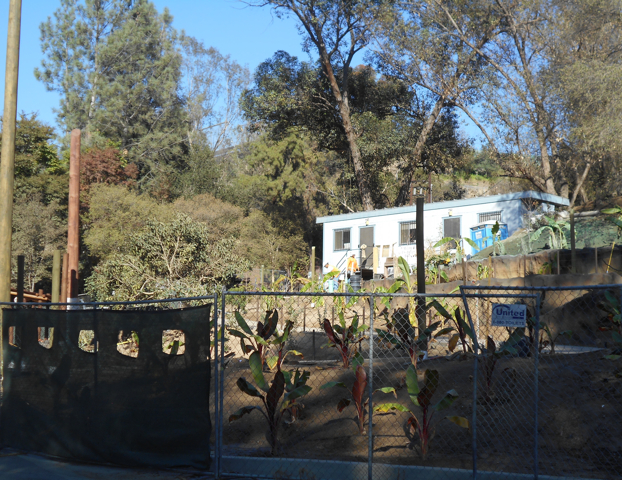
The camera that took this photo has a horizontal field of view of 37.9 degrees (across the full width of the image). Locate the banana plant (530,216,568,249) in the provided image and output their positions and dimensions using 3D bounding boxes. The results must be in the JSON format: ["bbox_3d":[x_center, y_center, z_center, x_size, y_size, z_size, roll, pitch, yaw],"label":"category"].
[{"bbox_3d":[7.472,-0.236,28.500,1.196,1.007,1.000,0,-6,0],"label":"banana plant"}]

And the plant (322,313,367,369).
[{"bbox_3d":[0.552,1.609,14.500,0.704,0.896,0.620,0,-6,0],"label":"plant"}]

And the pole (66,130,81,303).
[{"bbox_3d":[-6.423,-0.636,24.500,0.276,4.652,0.276,0,-6,0],"label":"pole"}]

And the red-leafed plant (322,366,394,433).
[{"bbox_3d":[0.524,1.796,10.200,0.856,0.788,0.650,0,-6,0],"label":"red-leafed plant"}]

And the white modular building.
[{"bbox_3d":[6.164,0.054,44.965,12.772,3.172,3.481,-6,-9,43],"label":"white modular building"}]

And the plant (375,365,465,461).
[{"bbox_3d":[1.094,1.723,9.050,0.939,0.919,0.800,0,-6,0],"label":"plant"}]

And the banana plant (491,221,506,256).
[{"bbox_3d":[6.416,-0.051,31.000,0.479,1.232,0.500,0,-6,0],"label":"banana plant"}]

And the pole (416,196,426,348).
[{"bbox_3d":[1.994,0.592,16.500,0.149,2.768,0.149,0,-6,0],"label":"pole"}]

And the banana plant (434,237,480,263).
[{"bbox_3d":[5.300,0.346,33.000,1.676,0.947,1.200,0,-6,0],"label":"banana plant"}]

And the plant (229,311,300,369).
[{"bbox_3d":[-0.744,1.593,14.500,1.185,0.992,0.950,0,-6,0],"label":"plant"}]

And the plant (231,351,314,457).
[{"bbox_3d":[-0.427,1.724,9.550,0.864,1.075,0.800,0,-6,0],"label":"plant"}]

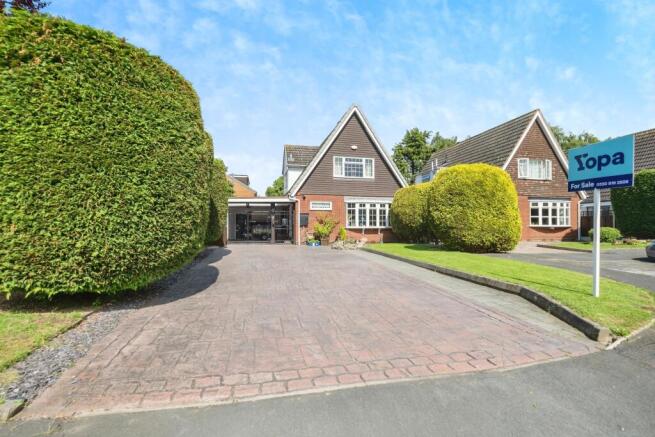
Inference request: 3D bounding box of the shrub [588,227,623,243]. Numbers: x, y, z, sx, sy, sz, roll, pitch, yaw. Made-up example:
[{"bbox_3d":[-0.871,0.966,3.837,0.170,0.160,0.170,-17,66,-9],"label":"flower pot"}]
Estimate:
[{"bbox_3d":[14.800,0.830,14.600,1.400,0.870,1.400,0,0,-10],"label":"shrub"}]

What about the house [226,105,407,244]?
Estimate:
[{"bbox_3d":[-1.304,-2.335,19.092,9.800,7.390,10.300,0,0,-15],"label":"house"}]

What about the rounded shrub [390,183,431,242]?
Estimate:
[{"bbox_3d":[4.320,-0.240,13.600,2.250,3.120,2.400,0,0,-15],"label":"rounded shrub"}]

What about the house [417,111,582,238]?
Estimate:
[{"bbox_3d":[10.860,-2.430,20.600,6.800,7.380,10.800,0,0,-10],"label":"house"}]

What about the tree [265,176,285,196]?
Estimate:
[{"bbox_3d":[-4.700,-1.450,28.000,4.000,5.700,4.000,0,0,0],"label":"tree"}]

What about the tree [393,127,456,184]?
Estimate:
[{"bbox_3d":[12.100,-4.900,34.000,7.500,12.500,7.500,0,0,0],"label":"tree"}]

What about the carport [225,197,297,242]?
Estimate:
[{"bbox_3d":[-3.876,0.170,15.865,3.160,2.340,5.400,0,0,-15],"label":"carport"}]

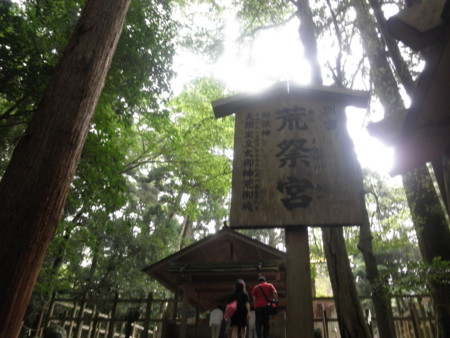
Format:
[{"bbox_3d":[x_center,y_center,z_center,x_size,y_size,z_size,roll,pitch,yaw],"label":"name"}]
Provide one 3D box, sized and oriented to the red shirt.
[{"bbox_3d":[0.916,2.935,8.450,0.530,0.600,0.290,3,-27,-1],"label":"red shirt"}]

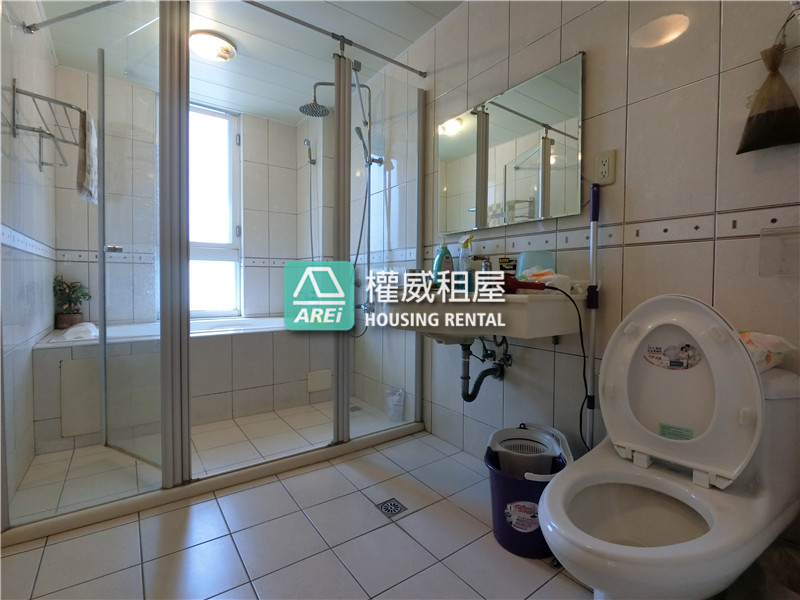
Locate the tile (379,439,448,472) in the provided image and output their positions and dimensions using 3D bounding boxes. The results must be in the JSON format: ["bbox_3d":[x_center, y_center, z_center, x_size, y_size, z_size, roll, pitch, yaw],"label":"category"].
[{"bbox_3d":[0.068,0.787,1.875,0.250,0.010,0.250,-1,3,-36],"label":"tile"}]

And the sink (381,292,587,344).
[{"bbox_3d":[0.305,0.076,1.637,0.396,0.244,0.827,-2,3,-36],"label":"sink"}]

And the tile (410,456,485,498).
[{"bbox_3d":[0.213,0.782,1.640,0.254,0.010,0.250,-1,2,-36],"label":"tile"}]

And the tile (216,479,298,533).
[{"bbox_3d":[-0.551,0.800,1.440,0.248,0.010,0.248,0,2,-36],"label":"tile"}]

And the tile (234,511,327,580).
[{"bbox_3d":[-0.400,0.808,1.234,0.248,0.010,0.248,0,2,-36],"label":"tile"}]

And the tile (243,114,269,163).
[{"bbox_3d":[-1.196,-1.335,3.094,0.197,0.378,0.010,-1,2,-36],"label":"tile"}]

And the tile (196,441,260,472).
[{"bbox_3d":[-0.853,0.785,1.861,0.248,0.010,0.248,0,2,-36],"label":"tile"}]

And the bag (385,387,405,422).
[{"bbox_3d":[-0.035,0.657,2.357,0.085,0.210,0.120,-1,3,-36],"label":"bag"}]

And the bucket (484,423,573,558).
[{"bbox_3d":[0.426,0.655,1.257,0.270,0.315,0.275,1,2,19],"label":"bucket"}]

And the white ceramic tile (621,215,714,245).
[{"bbox_3d":[0.850,-0.221,1.180,0.010,0.075,0.249,-1,3,-36],"label":"white ceramic tile"}]

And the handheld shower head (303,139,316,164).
[{"bbox_3d":[-0.729,-1.194,2.980,0.090,0.200,0.065,0,2,-36],"label":"handheld shower head"}]

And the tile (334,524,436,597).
[{"bbox_3d":[-0.049,0.815,1.175,0.250,0.010,0.250,-1,3,-36],"label":"tile"}]

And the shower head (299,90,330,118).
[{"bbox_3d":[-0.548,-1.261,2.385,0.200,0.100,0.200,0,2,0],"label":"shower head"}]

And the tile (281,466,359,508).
[{"bbox_3d":[-0.342,0.797,1.578,0.250,0.010,0.250,-1,3,-36],"label":"tile"}]

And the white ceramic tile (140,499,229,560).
[{"bbox_3d":[-0.756,0.801,1.296,0.248,0.010,0.248,0,2,-36],"label":"white ceramic tile"}]

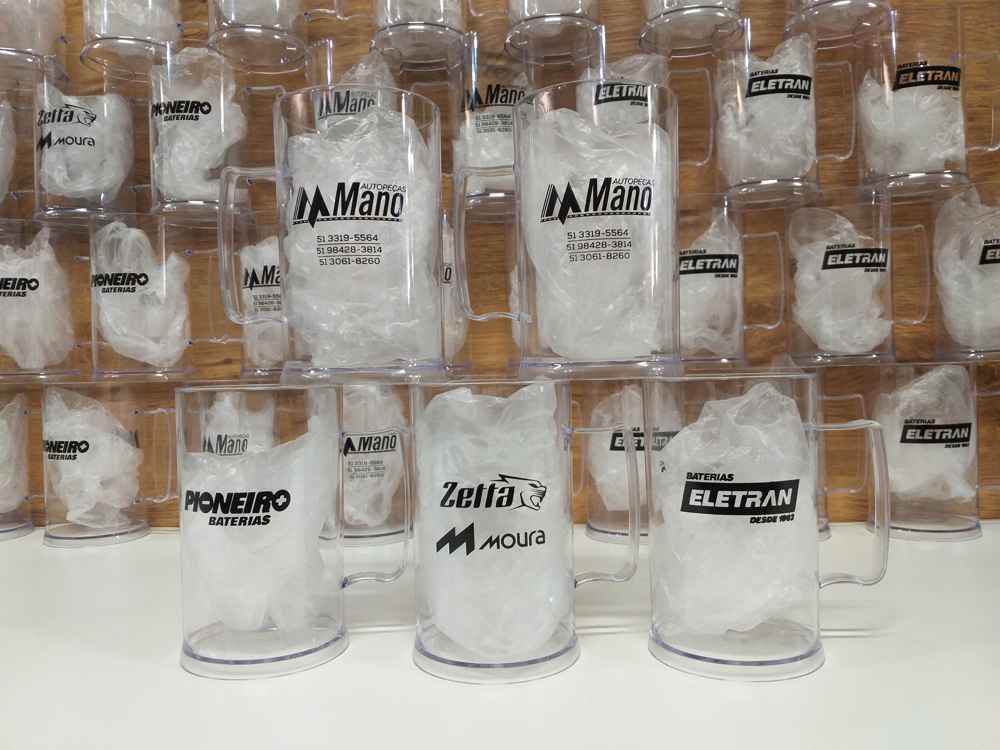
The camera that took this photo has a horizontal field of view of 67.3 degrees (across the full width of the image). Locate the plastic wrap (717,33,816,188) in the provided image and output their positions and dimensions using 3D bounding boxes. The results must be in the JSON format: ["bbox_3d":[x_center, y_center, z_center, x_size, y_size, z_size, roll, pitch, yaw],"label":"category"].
[{"bbox_3d":[0.239,-0.232,0.678,0.083,0.126,0.078,-1,1,5],"label":"plastic wrap"}]

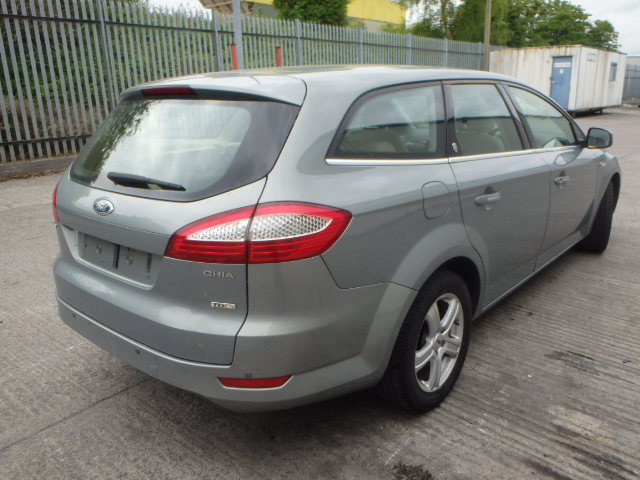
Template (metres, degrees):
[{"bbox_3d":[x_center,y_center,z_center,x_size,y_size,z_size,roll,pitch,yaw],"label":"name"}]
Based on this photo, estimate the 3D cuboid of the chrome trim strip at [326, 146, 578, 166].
[{"bbox_3d":[0.894,-0.440,2.577,0.070,0.080,2.550,11,16,40],"label":"chrome trim strip"}]

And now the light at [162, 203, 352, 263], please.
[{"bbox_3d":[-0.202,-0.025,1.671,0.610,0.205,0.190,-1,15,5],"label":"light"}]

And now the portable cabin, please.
[{"bbox_3d":[11.660,-7.647,24.891,3.550,2.500,8.600,10,20,38],"label":"portable cabin"}]

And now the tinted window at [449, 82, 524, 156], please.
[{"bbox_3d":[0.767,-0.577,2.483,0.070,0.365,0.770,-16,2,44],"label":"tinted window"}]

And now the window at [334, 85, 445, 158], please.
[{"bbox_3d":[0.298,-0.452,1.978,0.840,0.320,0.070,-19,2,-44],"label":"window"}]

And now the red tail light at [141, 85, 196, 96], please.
[{"bbox_3d":[-0.608,-0.600,2.086,0.360,0.040,0.050,11,20,40],"label":"red tail light"}]

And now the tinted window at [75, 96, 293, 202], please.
[{"bbox_3d":[-0.668,-0.367,2.067,1.310,0.460,0.130,11,-19,40],"label":"tinted window"}]

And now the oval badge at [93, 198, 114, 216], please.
[{"bbox_3d":[-0.815,-0.124,1.948,0.150,0.066,0.020,11,-8,40],"label":"oval badge"}]

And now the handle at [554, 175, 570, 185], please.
[{"bbox_3d":[1.486,-0.376,3.175,0.055,0.050,0.225,11,20,40],"label":"handle"}]

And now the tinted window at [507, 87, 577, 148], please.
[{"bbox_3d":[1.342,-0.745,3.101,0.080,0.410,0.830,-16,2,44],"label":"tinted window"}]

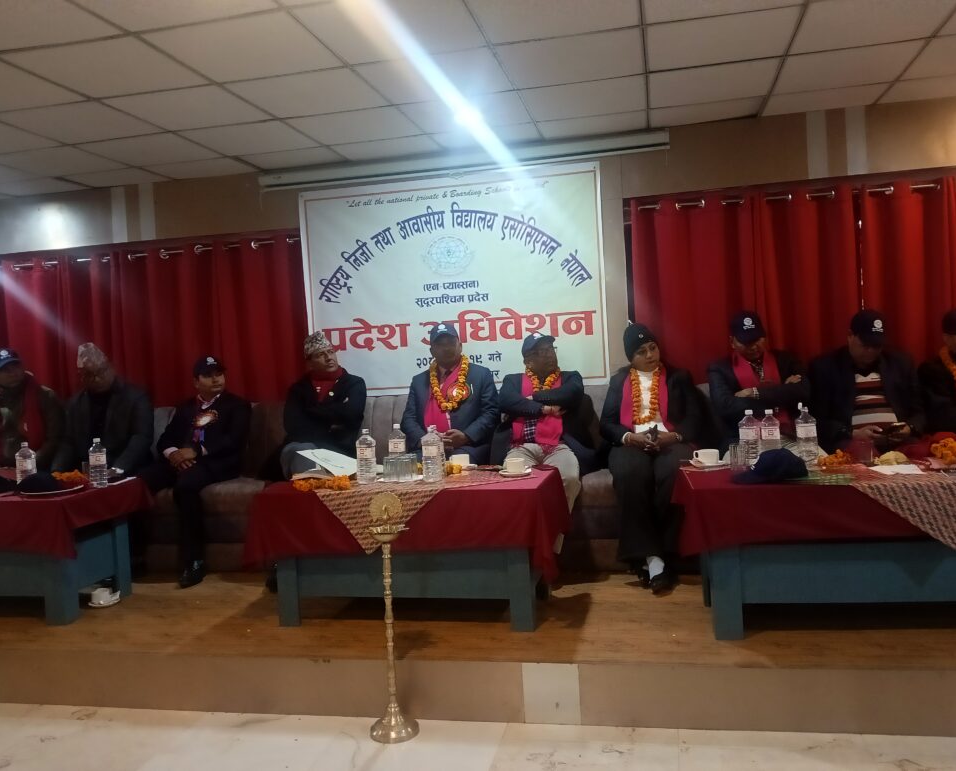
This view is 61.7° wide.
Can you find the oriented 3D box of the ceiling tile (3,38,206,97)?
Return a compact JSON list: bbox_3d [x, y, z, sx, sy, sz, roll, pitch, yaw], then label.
[{"bbox_3d":[-1.469,-1.270,3.198,0.600,0.020,0.600,-3,3,12],"label":"ceiling tile"}]

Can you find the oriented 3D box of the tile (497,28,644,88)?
[{"bbox_3d":[0.412,-1.391,3.413,0.595,0.020,0.595,-3,3,12],"label":"tile"}]

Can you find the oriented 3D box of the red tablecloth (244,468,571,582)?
[{"bbox_3d":[-0.272,0.584,3.407,1.280,0.380,0.560,-3,3,12],"label":"red tablecloth"}]

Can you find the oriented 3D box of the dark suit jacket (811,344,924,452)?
[{"bbox_3d":[1.898,0.075,3.911,0.570,0.518,0.440,-3,3,9],"label":"dark suit jacket"}]

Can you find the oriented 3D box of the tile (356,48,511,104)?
[{"bbox_3d":[-0.174,-1.361,3.534,0.600,0.020,0.600,-3,3,12],"label":"tile"}]

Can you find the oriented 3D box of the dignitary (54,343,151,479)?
[{"bbox_3d":[-2.226,0.411,4.714,0.560,1.333,0.800,-3,3,3],"label":"dignitary"}]

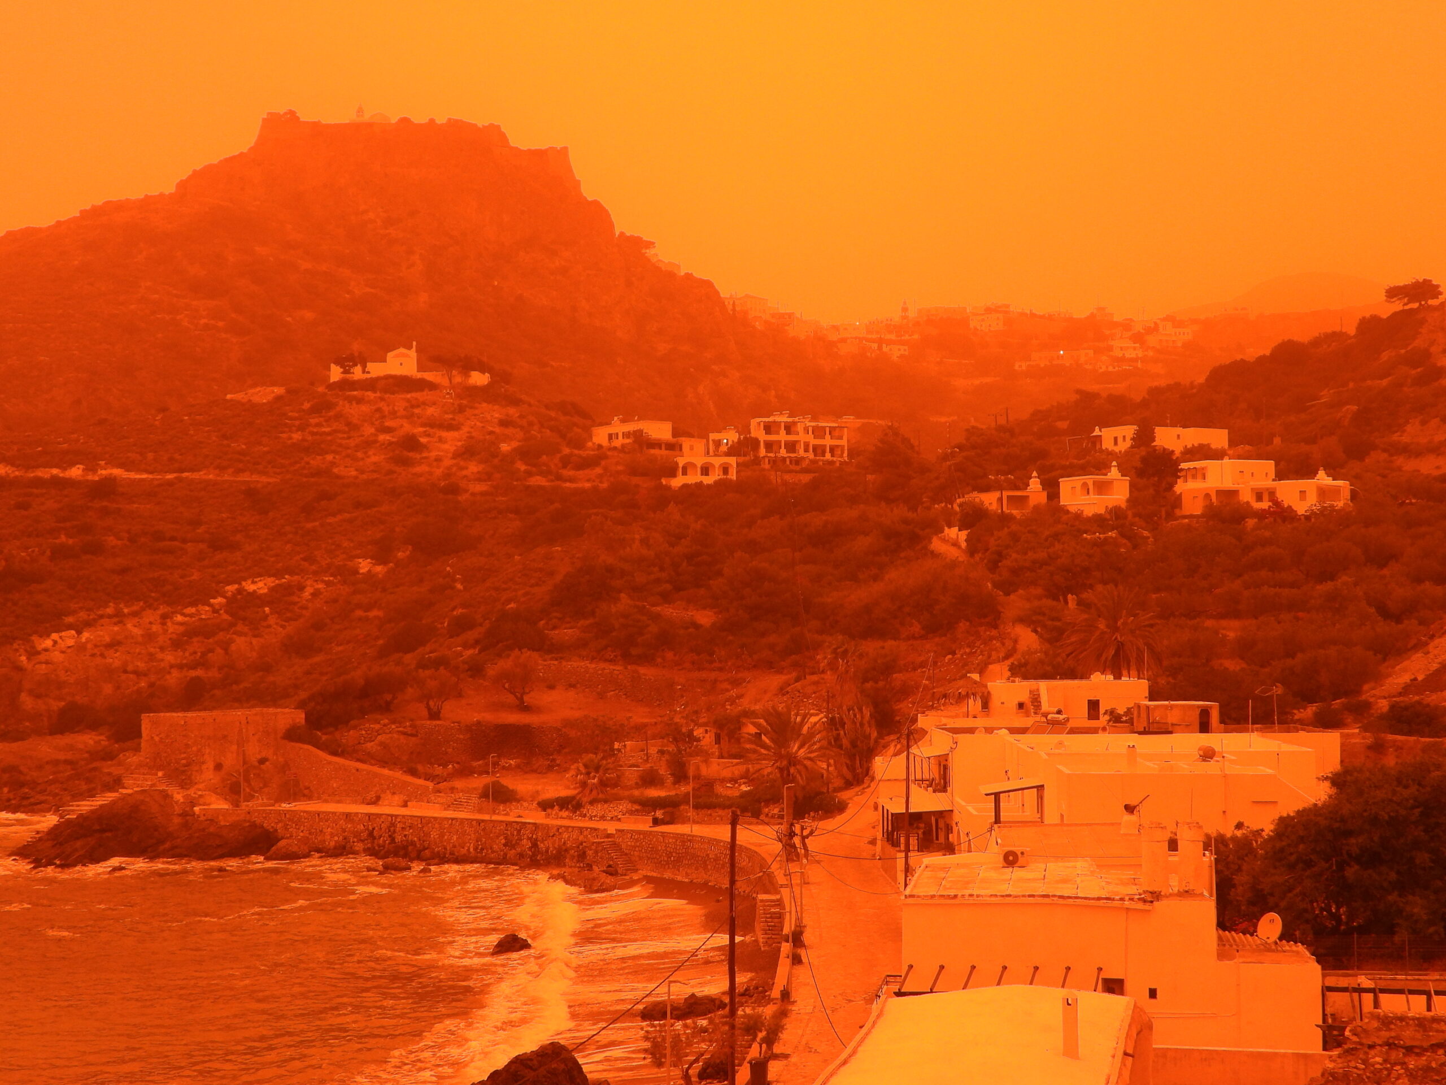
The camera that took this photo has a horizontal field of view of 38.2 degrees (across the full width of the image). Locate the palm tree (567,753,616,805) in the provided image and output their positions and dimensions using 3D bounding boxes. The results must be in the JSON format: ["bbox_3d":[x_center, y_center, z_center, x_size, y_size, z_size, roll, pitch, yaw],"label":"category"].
[{"bbox_3d":[-9.580,17.310,152.000,3.500,3.900,3.500,0,-1,0],"label":"palm tree"}]

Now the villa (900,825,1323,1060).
[{"bbox_3d":[10.650,10.420,58.000,10.800,6.100,7.200,0,-1,9],"label":"villa"}]

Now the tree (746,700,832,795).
[{"bbox_3d":[4.540,14.610,146.000,6.200,6.900,6.200,0,-1,0],"label":"tree"}]

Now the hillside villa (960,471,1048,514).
[{"bbox_3d":[32.600,-5.500,243.000,6.600,5.000,8.600,0,-1,-20],"label":"hillside villa"}]

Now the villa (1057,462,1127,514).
[{"bbox_3d":[43.200,-6.100,243.000,5.800,6.000,6.000,0,-1,-28],"label":"villa"}]

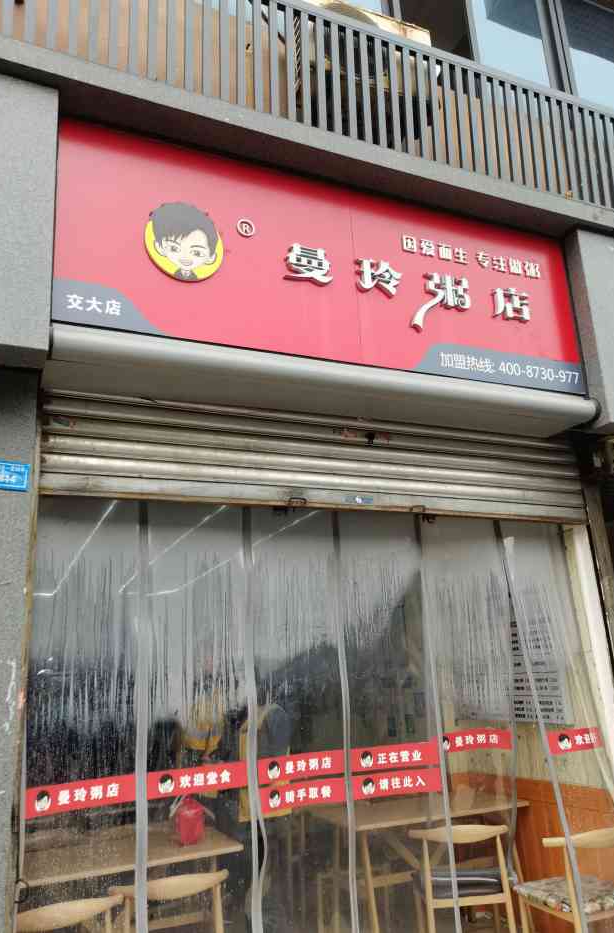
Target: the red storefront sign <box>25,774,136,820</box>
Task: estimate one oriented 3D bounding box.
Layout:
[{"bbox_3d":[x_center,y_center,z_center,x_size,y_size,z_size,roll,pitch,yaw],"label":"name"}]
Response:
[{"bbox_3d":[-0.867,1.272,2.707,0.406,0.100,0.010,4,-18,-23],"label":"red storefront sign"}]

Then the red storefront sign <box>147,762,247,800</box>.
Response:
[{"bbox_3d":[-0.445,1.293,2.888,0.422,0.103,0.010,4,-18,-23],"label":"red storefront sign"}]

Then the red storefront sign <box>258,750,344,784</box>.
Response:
[{"bbox_3d":[-0.021,1.314,3.070,0.405,0.098,0.010,4,-18,-23],"label":"red storefront sign"}]

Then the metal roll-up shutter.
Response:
[{"bbox_3d":[0.224,0.008,3.510,2.925,0.460,0.060,4,-18,-23],"label":"metal roll-up shutter"}]

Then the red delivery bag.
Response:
[{"bbox_3d":[-0.582,1.769,3.498,0.145,0.200,0.130,4,-18,-23],"label":"red delivery bag"}]

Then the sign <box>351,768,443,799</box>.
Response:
[{"bbox_3d":[0.423,1.459,3.221,0.464,0.101,0.010,4,-18,-23],"label":"sign"}]

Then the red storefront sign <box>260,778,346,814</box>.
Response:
[{"bbox_3d":[-0.010,1.427,3.038,0.399,0.101,0.010,4,-18,-23],"label":"red storefront sign"}]

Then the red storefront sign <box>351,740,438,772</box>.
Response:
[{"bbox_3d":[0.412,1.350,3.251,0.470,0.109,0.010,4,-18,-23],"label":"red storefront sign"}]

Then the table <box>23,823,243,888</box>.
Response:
[{"bbox_3d":[-0.947,2.213,3.240,1.170,0.750,0.670,4,-18,-23],"label":"table"}]

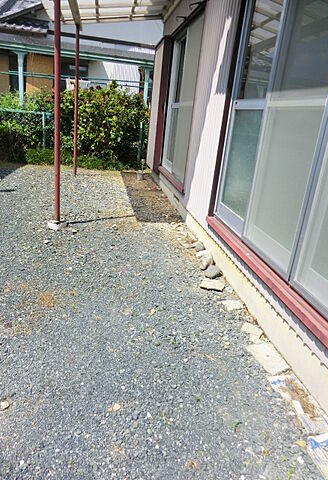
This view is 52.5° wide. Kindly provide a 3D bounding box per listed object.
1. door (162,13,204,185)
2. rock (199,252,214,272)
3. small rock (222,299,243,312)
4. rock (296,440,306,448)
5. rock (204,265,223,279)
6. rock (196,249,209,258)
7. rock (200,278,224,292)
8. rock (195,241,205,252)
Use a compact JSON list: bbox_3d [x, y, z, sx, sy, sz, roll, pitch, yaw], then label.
[{"bbox_3d":[0.205,-1.825,4.592,0.100,1.870,1.600,2,21,-12],"label":"door"},{"bbox_3d":[0.386,0.193,2.977,0.115,0.120,0.170,2,21,-12],"label":"rock"},{"bbox_3d":[0.488,0.470,2.405,0.157,0.035,0.131,2,21,-12],"label":"small rock"},{"bbox_3d":[0.584,0.867,1.413,0.038,0.016,0.032,2,21,-12],"label":"rock"},{"bbox_3d":[0.425,0.272,2.823,0.141,0.100,0.151,2,21,-12],"label":"rock"},{"bbox_3d":[0.379,0.138,3.230,0.112,0.055,0.132,2,21,-12],"label":"rock"},{"bbox_3d":[0.387,0.360,2.642,0.175,0.055,0.160,2,21,-12],"label":"rock"},{"bbox_3d":[0.371,0.068,3.384,0.095,0.080,0.130,2,21,-12],"label":"rock"}]

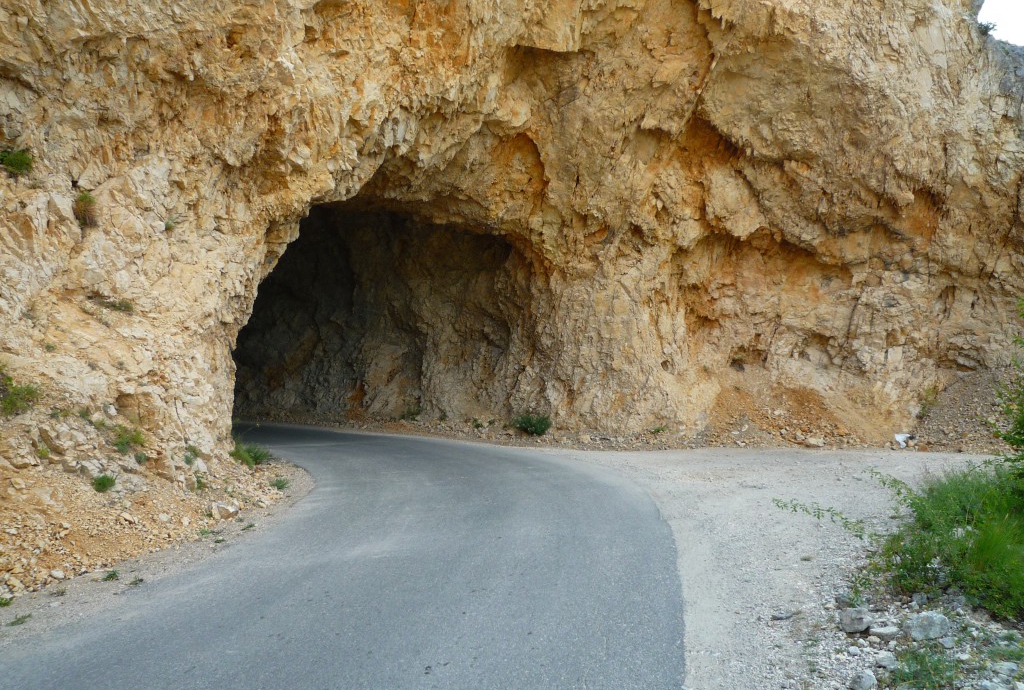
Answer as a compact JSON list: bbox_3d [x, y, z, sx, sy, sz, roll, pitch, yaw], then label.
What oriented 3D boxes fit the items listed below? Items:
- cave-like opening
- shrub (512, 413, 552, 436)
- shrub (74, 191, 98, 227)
[{"bbox_3d":[-2.750,-0.500,16.600,6.300,4.900,4.000,0,-2,-14],"label":"cave-like opening"},{"bbox_3d":[0.440,1.720,16.000,0.840,0.480,0.650,0,-2,-6],"label":"shrub"},{"bbox_3d":[-6.500,-2.070,11.300,0.370,0.540,0.340,1,-2,-30],"label":"shrub"}]

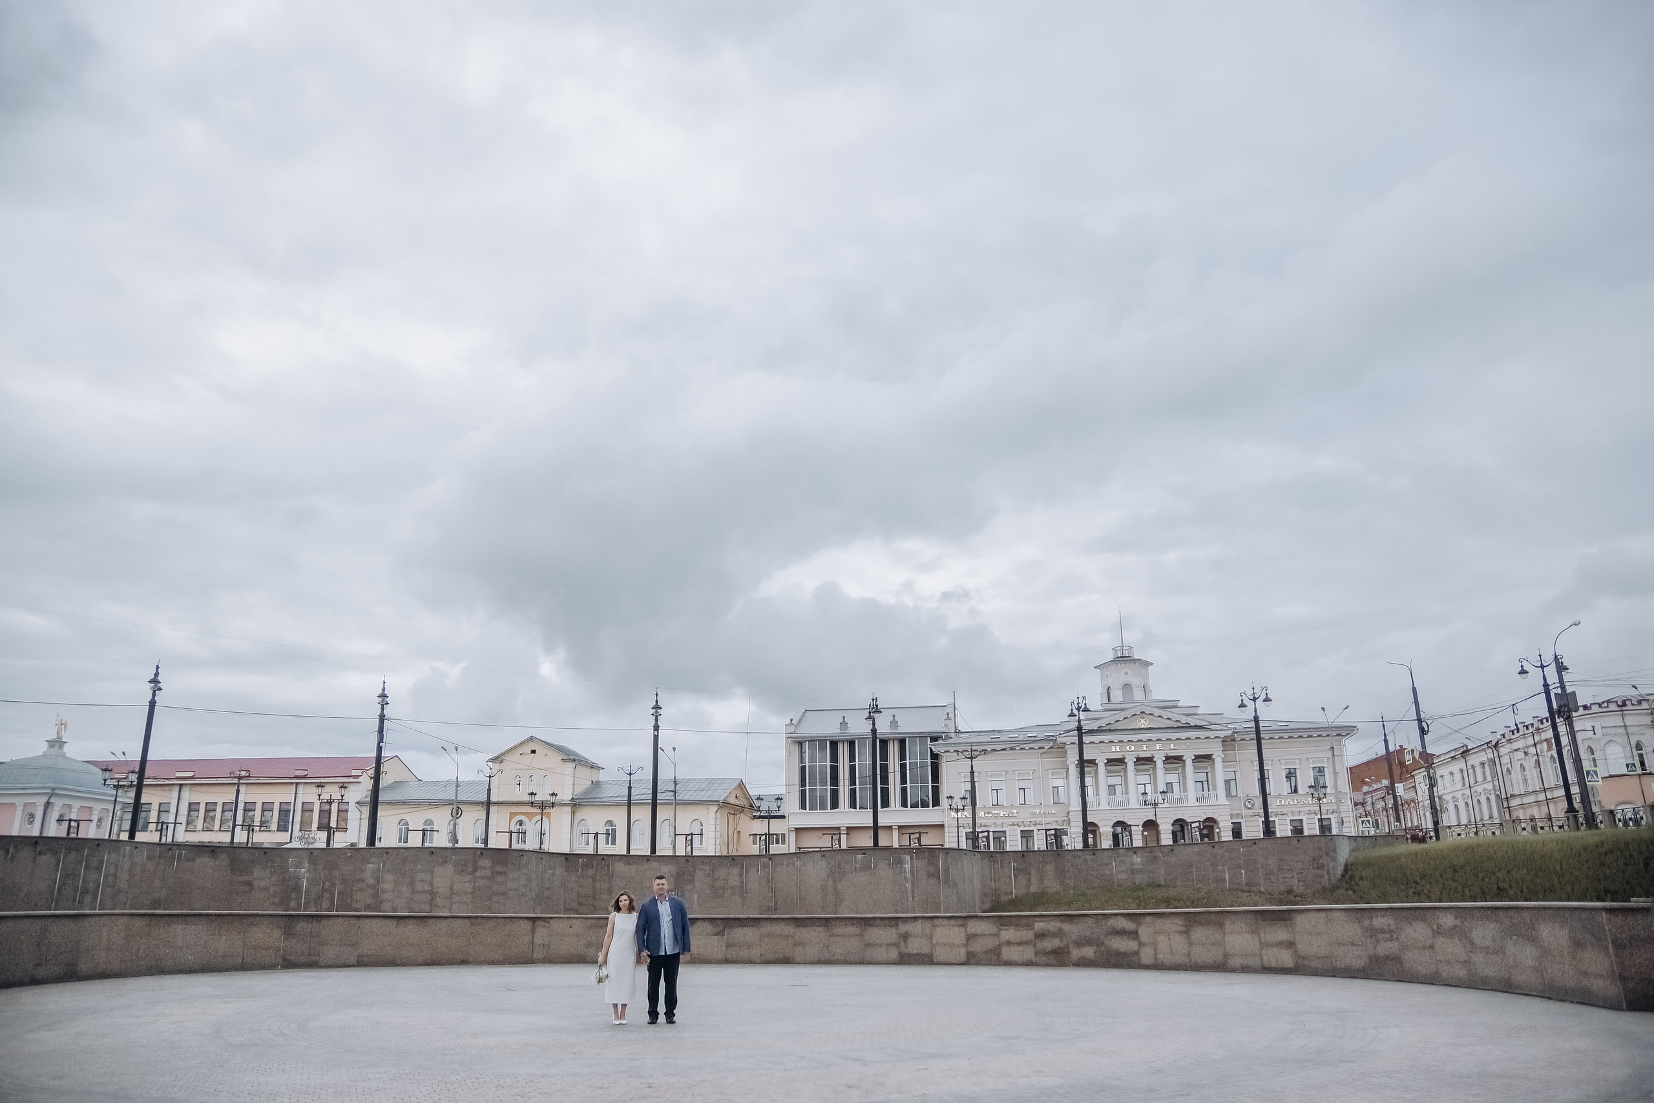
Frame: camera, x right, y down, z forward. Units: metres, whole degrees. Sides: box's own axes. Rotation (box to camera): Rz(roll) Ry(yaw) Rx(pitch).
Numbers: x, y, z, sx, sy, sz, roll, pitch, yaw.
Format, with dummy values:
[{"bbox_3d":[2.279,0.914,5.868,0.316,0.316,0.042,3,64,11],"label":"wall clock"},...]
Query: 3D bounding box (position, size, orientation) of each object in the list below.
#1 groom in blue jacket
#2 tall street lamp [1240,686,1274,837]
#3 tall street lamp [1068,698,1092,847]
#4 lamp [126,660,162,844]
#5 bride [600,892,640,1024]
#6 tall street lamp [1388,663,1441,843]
[{"bbox_3d":[-2.130,5.162,14.342,0.690,1.820,0.360,2,-18,-8],"label":"groom in blue jacket"},{"bbox_3d":[22.460,11.326,56.954,0.550,9.000,2.000,6,-18,-19],"label":"tall street lamp"},{"bbox_3d":[13.564,12.032,58.454,0.550,9.000,2.000,4,-18,-13],"label":"tall street lamp"},{"bbox_3d":[-29.729,9.230,47.954,0.550,9.000,2.000,8,-19,-26],"label":"lamp"},{"bbox_3d":[-2.688,5.256,14.292,0.500,1.640,0.320,2,-18,-10],"label":"bride"},{"bbox_3d":[33.629,11.484,63.655,1.600,10.400,0.400,-4,-18,10],"label":"tall street lamp"}]

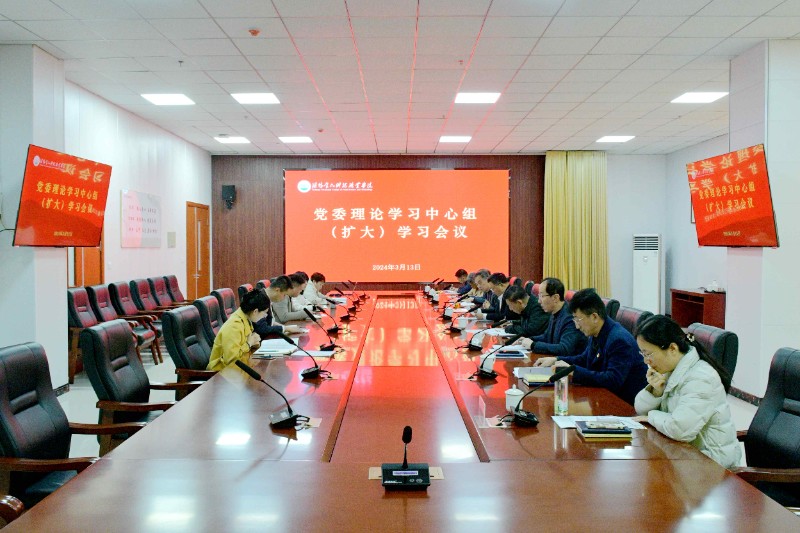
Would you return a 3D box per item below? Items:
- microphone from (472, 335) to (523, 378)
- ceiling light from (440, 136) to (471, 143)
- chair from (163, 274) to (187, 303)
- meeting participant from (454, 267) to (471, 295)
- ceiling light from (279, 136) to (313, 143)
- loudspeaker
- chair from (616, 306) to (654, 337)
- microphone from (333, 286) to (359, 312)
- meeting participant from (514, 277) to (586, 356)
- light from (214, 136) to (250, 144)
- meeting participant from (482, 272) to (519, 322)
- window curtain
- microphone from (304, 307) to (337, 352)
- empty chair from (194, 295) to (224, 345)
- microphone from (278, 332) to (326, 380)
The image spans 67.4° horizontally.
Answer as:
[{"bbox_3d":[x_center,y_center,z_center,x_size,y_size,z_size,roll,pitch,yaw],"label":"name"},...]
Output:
[{"bbox_3d":[0.558,0.514,3.422,0.290,0.230,0.140,0,2,0],"label":"microphone"},{"bbox_3d":[1.043,-2.394,11.326,0.590,0.050,0.580,0,2,0],"label":"ceiling light"},{"bbox_3d":[-3.729,0.662,10.422,0.680,1.000,0.620,0,2,0],"label":"chair"},{"bbox_3d":[1.141,0.610,8.932,0.750,1.200,0.520,0,2,0],"label":"meeting participant"},{"bbox_3d":[-1.962,-2.387,11.323,0.590,0.050,0.580,0,2,0],"label":"ceiling light"},{"bbox_3d":[-3.591,-1.467,12.553,0.280,0.460,0.280,-1,2,-12],"label":"loudspeaker"},{"bbox_3d":[1.508,0.870,4.614,0.720,1.080,0.620,0,2,0],"label":"chair"},{"bbox_3d":[-0.656,0.406,7.377,0.260,0.290,0.140,0,2,-6],"label":"microphone"},{"bbox_3d":[1.210,0.750,4.620,0.680,1.320,0.540,0,1,0],"label":"meeting participant"},{"bbox_3d":[-3.394,-2.552,12.021,0.600,0.060,0.600,0,2,0],"label":"light"},{"bbox_3d":[1.210,0.720,6.600,0.660,1.280,0.540,0,1,0],"label":"meeting participant"},{"bbox_3d":[3.986,-0.781,13.559,1.500,3.600,0.200,0,2,0],"label":"window curtain"},{"bbox_3d":[-0.623,0.485,4.678,0.250,0.315,0.140,0,2,-9],"label":"microphone"},{"bbox_3d":[-1.567,0.859,5.830,0.680,1.080,0.600,0,2,0],"label":"empty chair"},{"bbox_3d":[-0.630,0.547,3.720,0.275,0.260,0.160,0,1,0],"label":"microphone"}]

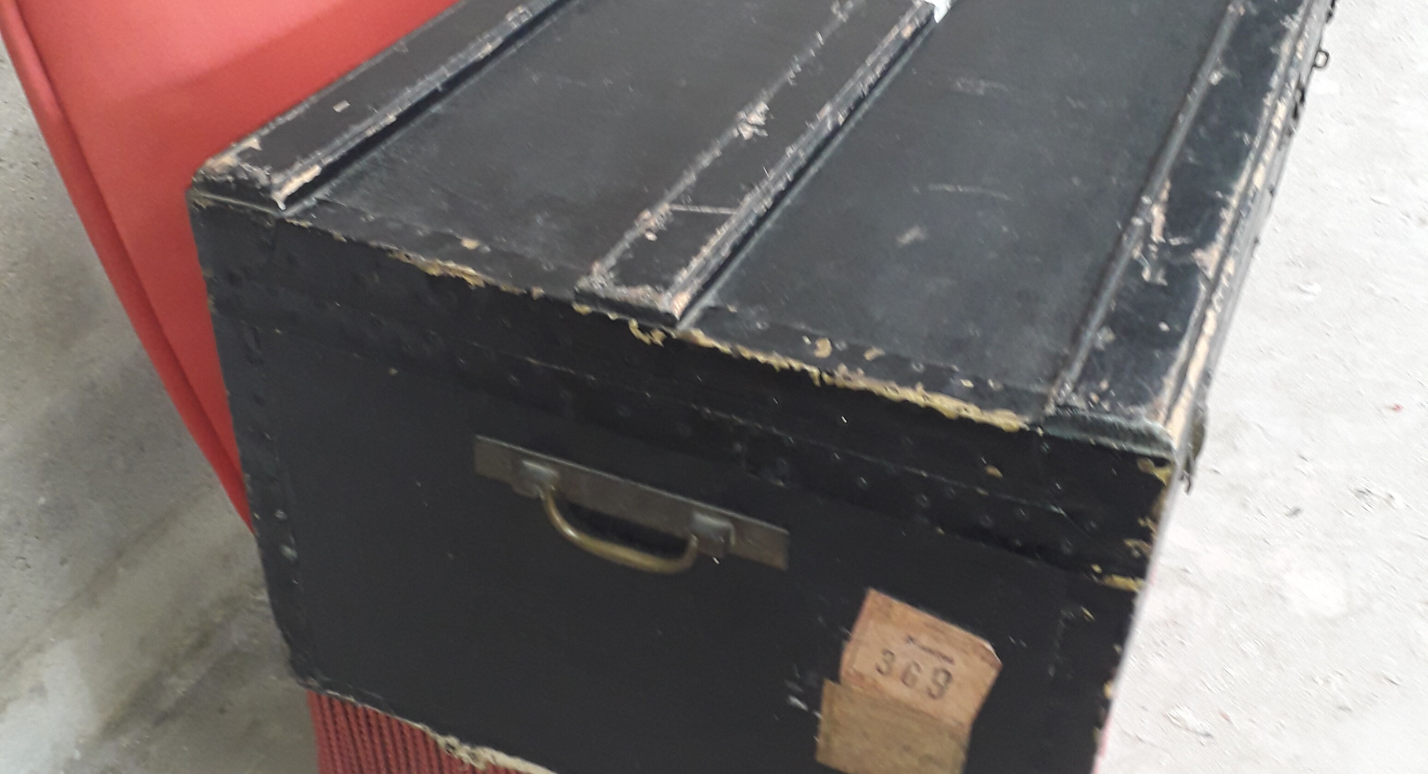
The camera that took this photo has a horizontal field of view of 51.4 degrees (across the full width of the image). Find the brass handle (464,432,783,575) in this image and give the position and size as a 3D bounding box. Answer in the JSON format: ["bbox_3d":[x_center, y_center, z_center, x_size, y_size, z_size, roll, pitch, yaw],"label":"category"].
[{"bbox_3d":[-0.050,0.072,0.753,0.179,0.043,0.024,15,38,19],"label":"brass handle"}]

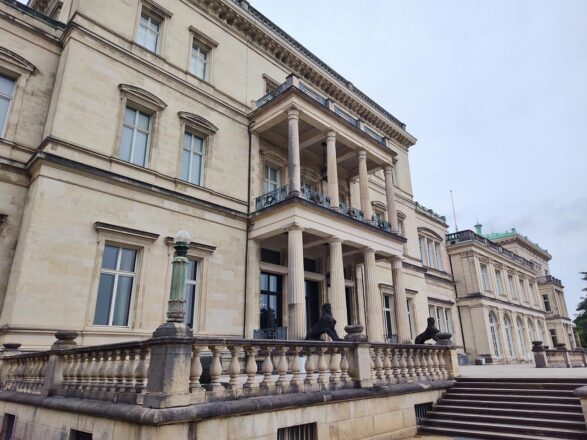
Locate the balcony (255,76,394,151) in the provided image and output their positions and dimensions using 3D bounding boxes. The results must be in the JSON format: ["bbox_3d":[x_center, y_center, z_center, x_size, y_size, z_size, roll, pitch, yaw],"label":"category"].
[{"bbox_3d":[2.844,-7.659,32.898,4.800,1.250,12.950,-20,-27,41],"label":"balcony"}]

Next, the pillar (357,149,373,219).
[{"bbox_3d":[4.743,-2.262,25.789,0.604,5.090,0.605,-20,-27,41],"label":"pillar"}]

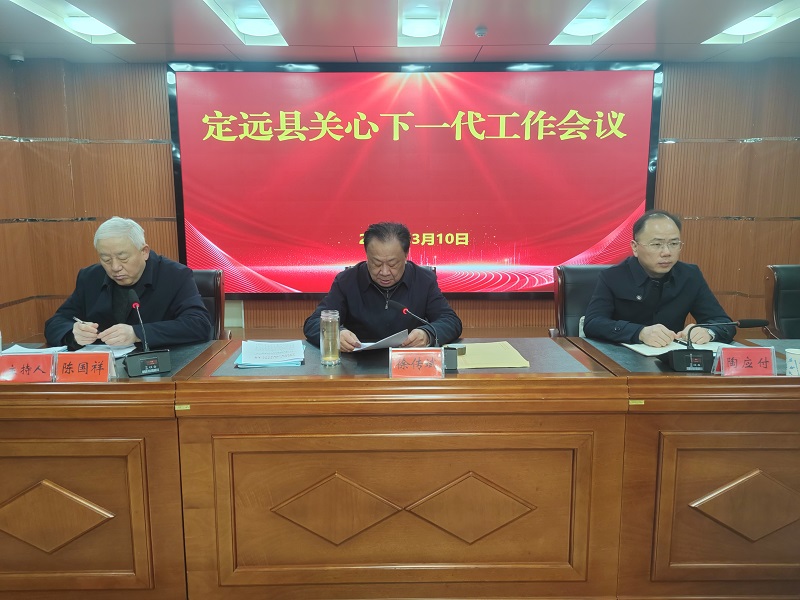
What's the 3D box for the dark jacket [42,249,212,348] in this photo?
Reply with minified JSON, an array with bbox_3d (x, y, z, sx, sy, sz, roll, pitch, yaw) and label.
[{"bbox_3d":[-1.049,0.123,2.559,0.618,0.639,0.577,0,8,0],"label":"dark jacket"}]

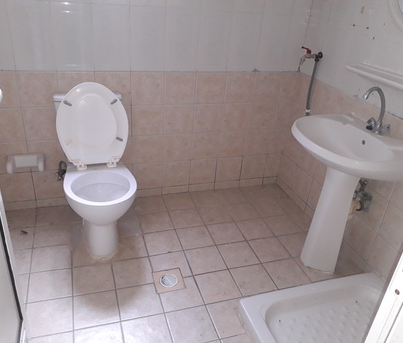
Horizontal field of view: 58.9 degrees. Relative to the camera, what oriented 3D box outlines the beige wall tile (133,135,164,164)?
[{"bbox_3d":[-0.352,-0.143,2.325,0.198,0.198,0.010,-5,30,-18],"label":"beige wall tile"}]

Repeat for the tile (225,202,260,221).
[{"bbox_3d":[0.286,0.280,2.453,0.199,0.010,0.198,-5,30,-18],"label":"tile"}]

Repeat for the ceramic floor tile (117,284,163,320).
[{"bbox_3d":[-0.295,0.623,1.706,0.199,0.012,0.198,-5,30,-18],"label":"ceramic floor tile"}]

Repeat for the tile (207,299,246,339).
[{"bbox_3d":[0.144,0.684,1.667,0.199,0.012,0.198,-5,30,-18],"label":"tile"}]

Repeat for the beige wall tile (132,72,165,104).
[{"bbox_3d":[-0.322,-0.500,2.156,0.199,0.200,0.010,-5,30,-18],"label":"beige wall tile"}]

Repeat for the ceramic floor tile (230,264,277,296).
[{"bbox_3d":[0.274,0.575,1.888,0.200,0.010,0.200,-5,30,-18],"label":"ceramic floor tile"}]

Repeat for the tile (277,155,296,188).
[{"bbox_3d":[0.642,-0.001,2.674,0.009,0.200,0.195,-5,30,-18],"label":"tile"}]

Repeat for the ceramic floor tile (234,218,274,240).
[{"bbox_3d":[0.345,0.373,2.289,0.200,0.009,0.198,-5,30,-18],"label":"ceramic floor tile"}]

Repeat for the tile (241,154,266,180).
[{"bbox_3d":[0.391,-0.032,2.668,0.200,0.200,0.010,-5,30,-18],"label":"tile"}]

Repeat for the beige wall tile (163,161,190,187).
[{"bbox_3d":[-0.178,0.017,2.481,0.198,0.198,0.010,-5,30,-18],"label":"beige wall tile"}]

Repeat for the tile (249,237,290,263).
[{"bbox_3d":[0.403,0.466,2.115,0.199,0.012,0.198,-5,30,-18],"label":"tile"}]

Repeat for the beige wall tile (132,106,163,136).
[{"bbox_3d":[-0.338,-0.322,2.240,0.199,0.200,0.012,-5,30,-18],"label":"beige wall tile"}]

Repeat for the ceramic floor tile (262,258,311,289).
[{"bbox_3d":[0.465,0.558,1.945,0.200,0.010,0.200,-5,30,-18],"label":"ceramic floor tile"}]

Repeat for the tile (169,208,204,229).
[{"bbox_3d":[-0.098,0.312,2.327,0.200,0.009,0.198,-5,30,-18],"label":"tile"}]

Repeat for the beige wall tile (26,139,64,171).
[{"bbox_3d":[-0.928,-0.095,2.156,0.200,0.200,0.010,-5,30,-18],"label":"beige wall tile"}]

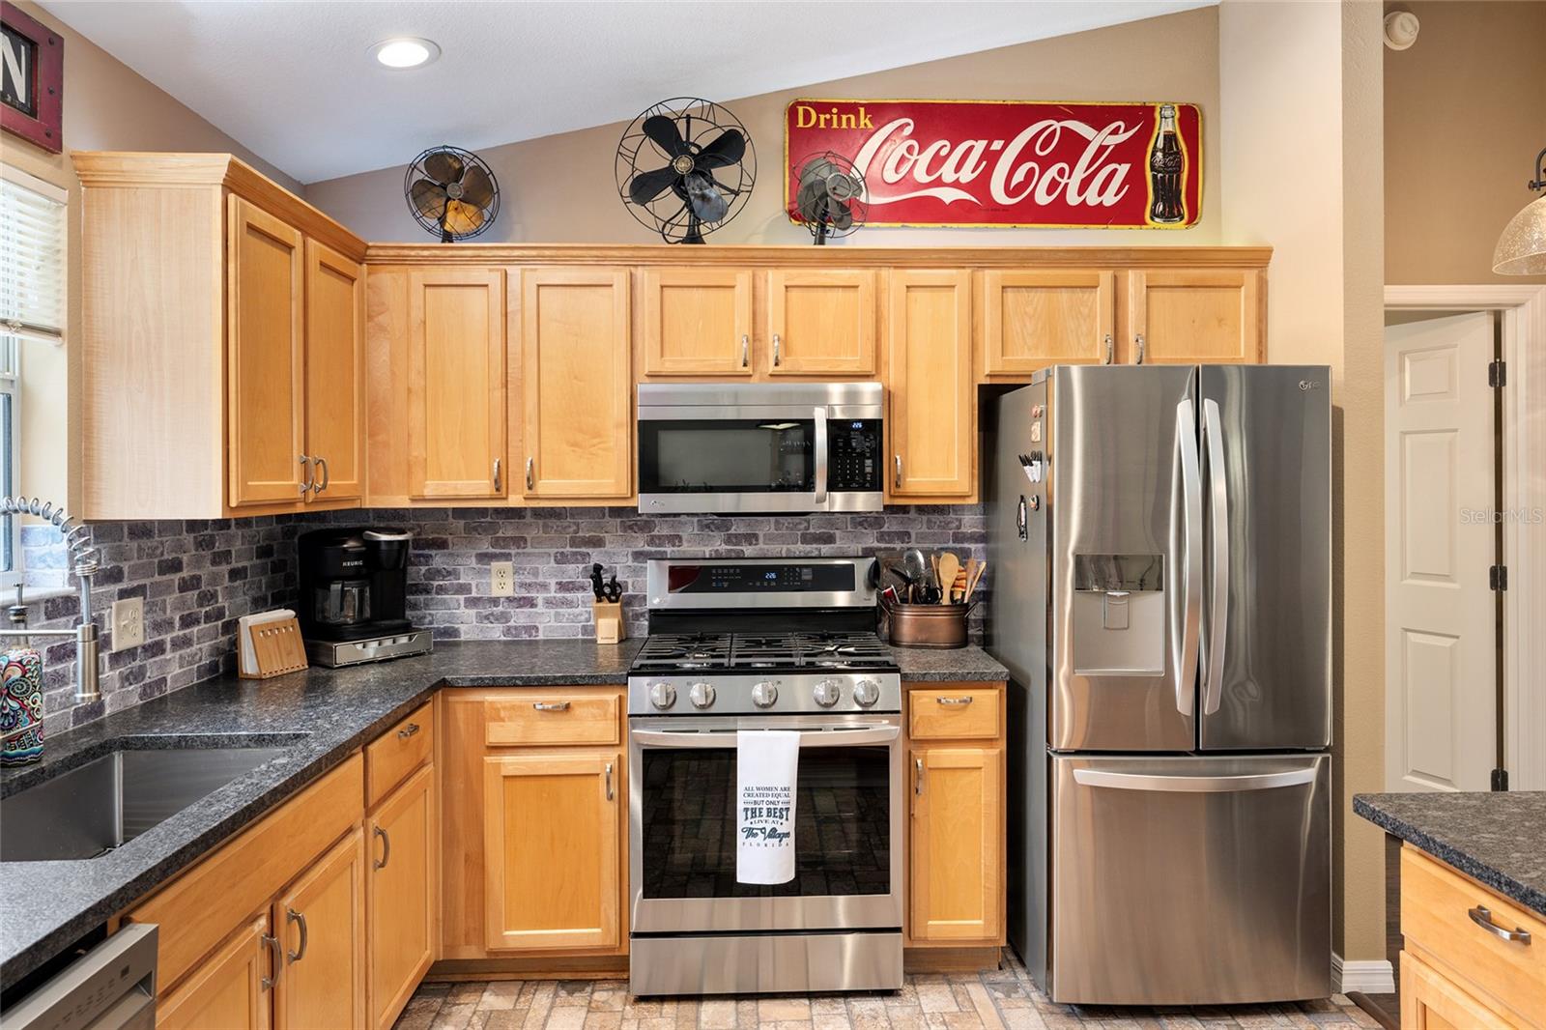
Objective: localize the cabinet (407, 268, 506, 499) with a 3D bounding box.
[{"bbox_3d":[-0.987,-0.408,3.358,0.301,0.718,0.320,0,1,-2],"label":"cabinet"}]

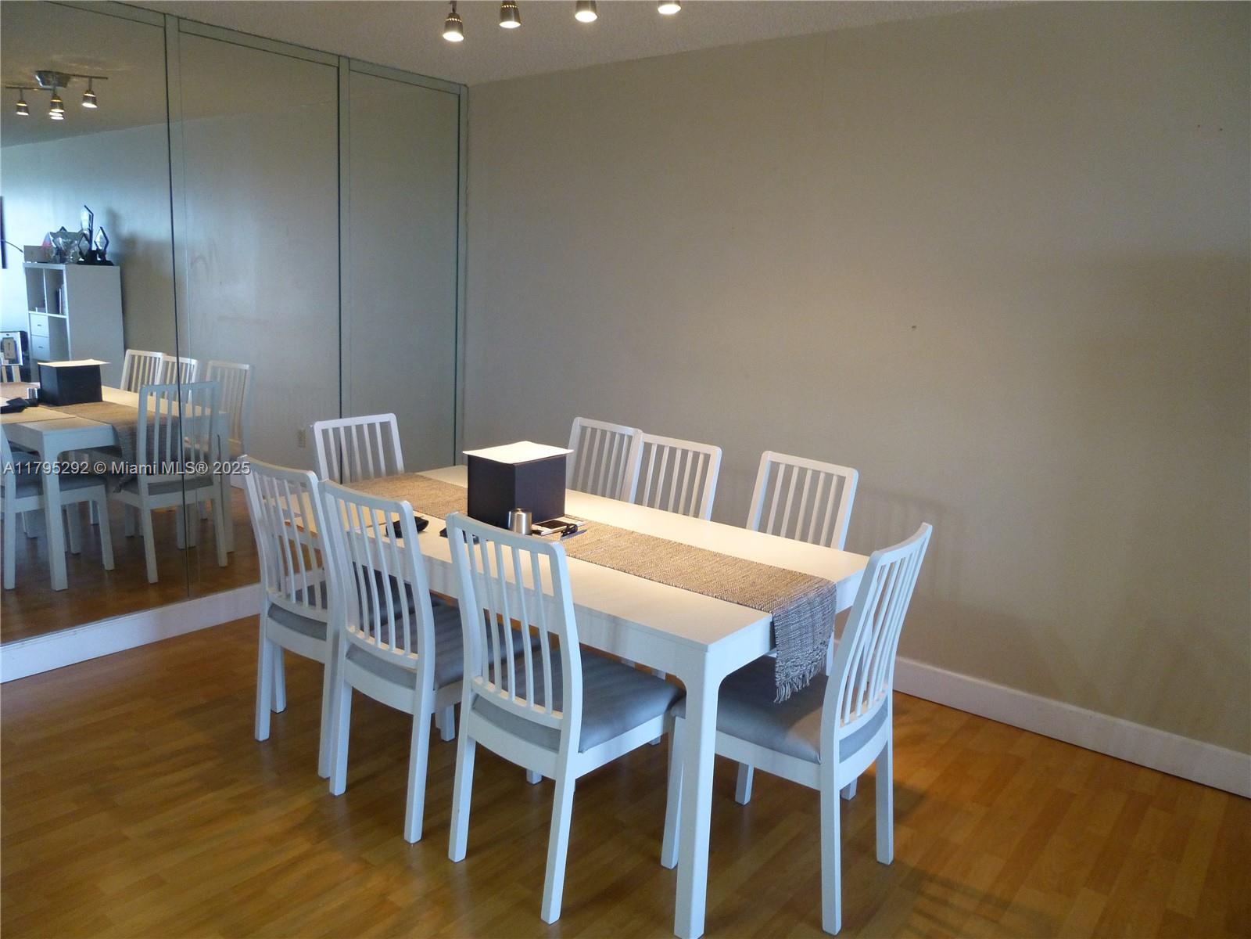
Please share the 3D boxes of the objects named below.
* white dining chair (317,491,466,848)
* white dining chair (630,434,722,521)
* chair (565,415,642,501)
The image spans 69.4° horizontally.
[{"bbox_3d":[-0.559,0.489,2.614,0.435,0.950,0.510,11,14,37],"label":"white dining chair"},{"bbox_3d":[0.048,0.378,3.307,0.435,0.950,0.510,10,14,35],"label":"white dining chair"},{"bbox_3d":[-0.233,0.303,3.635,0.435,0.950,0.510,12,15,41],"label":"chair"}]

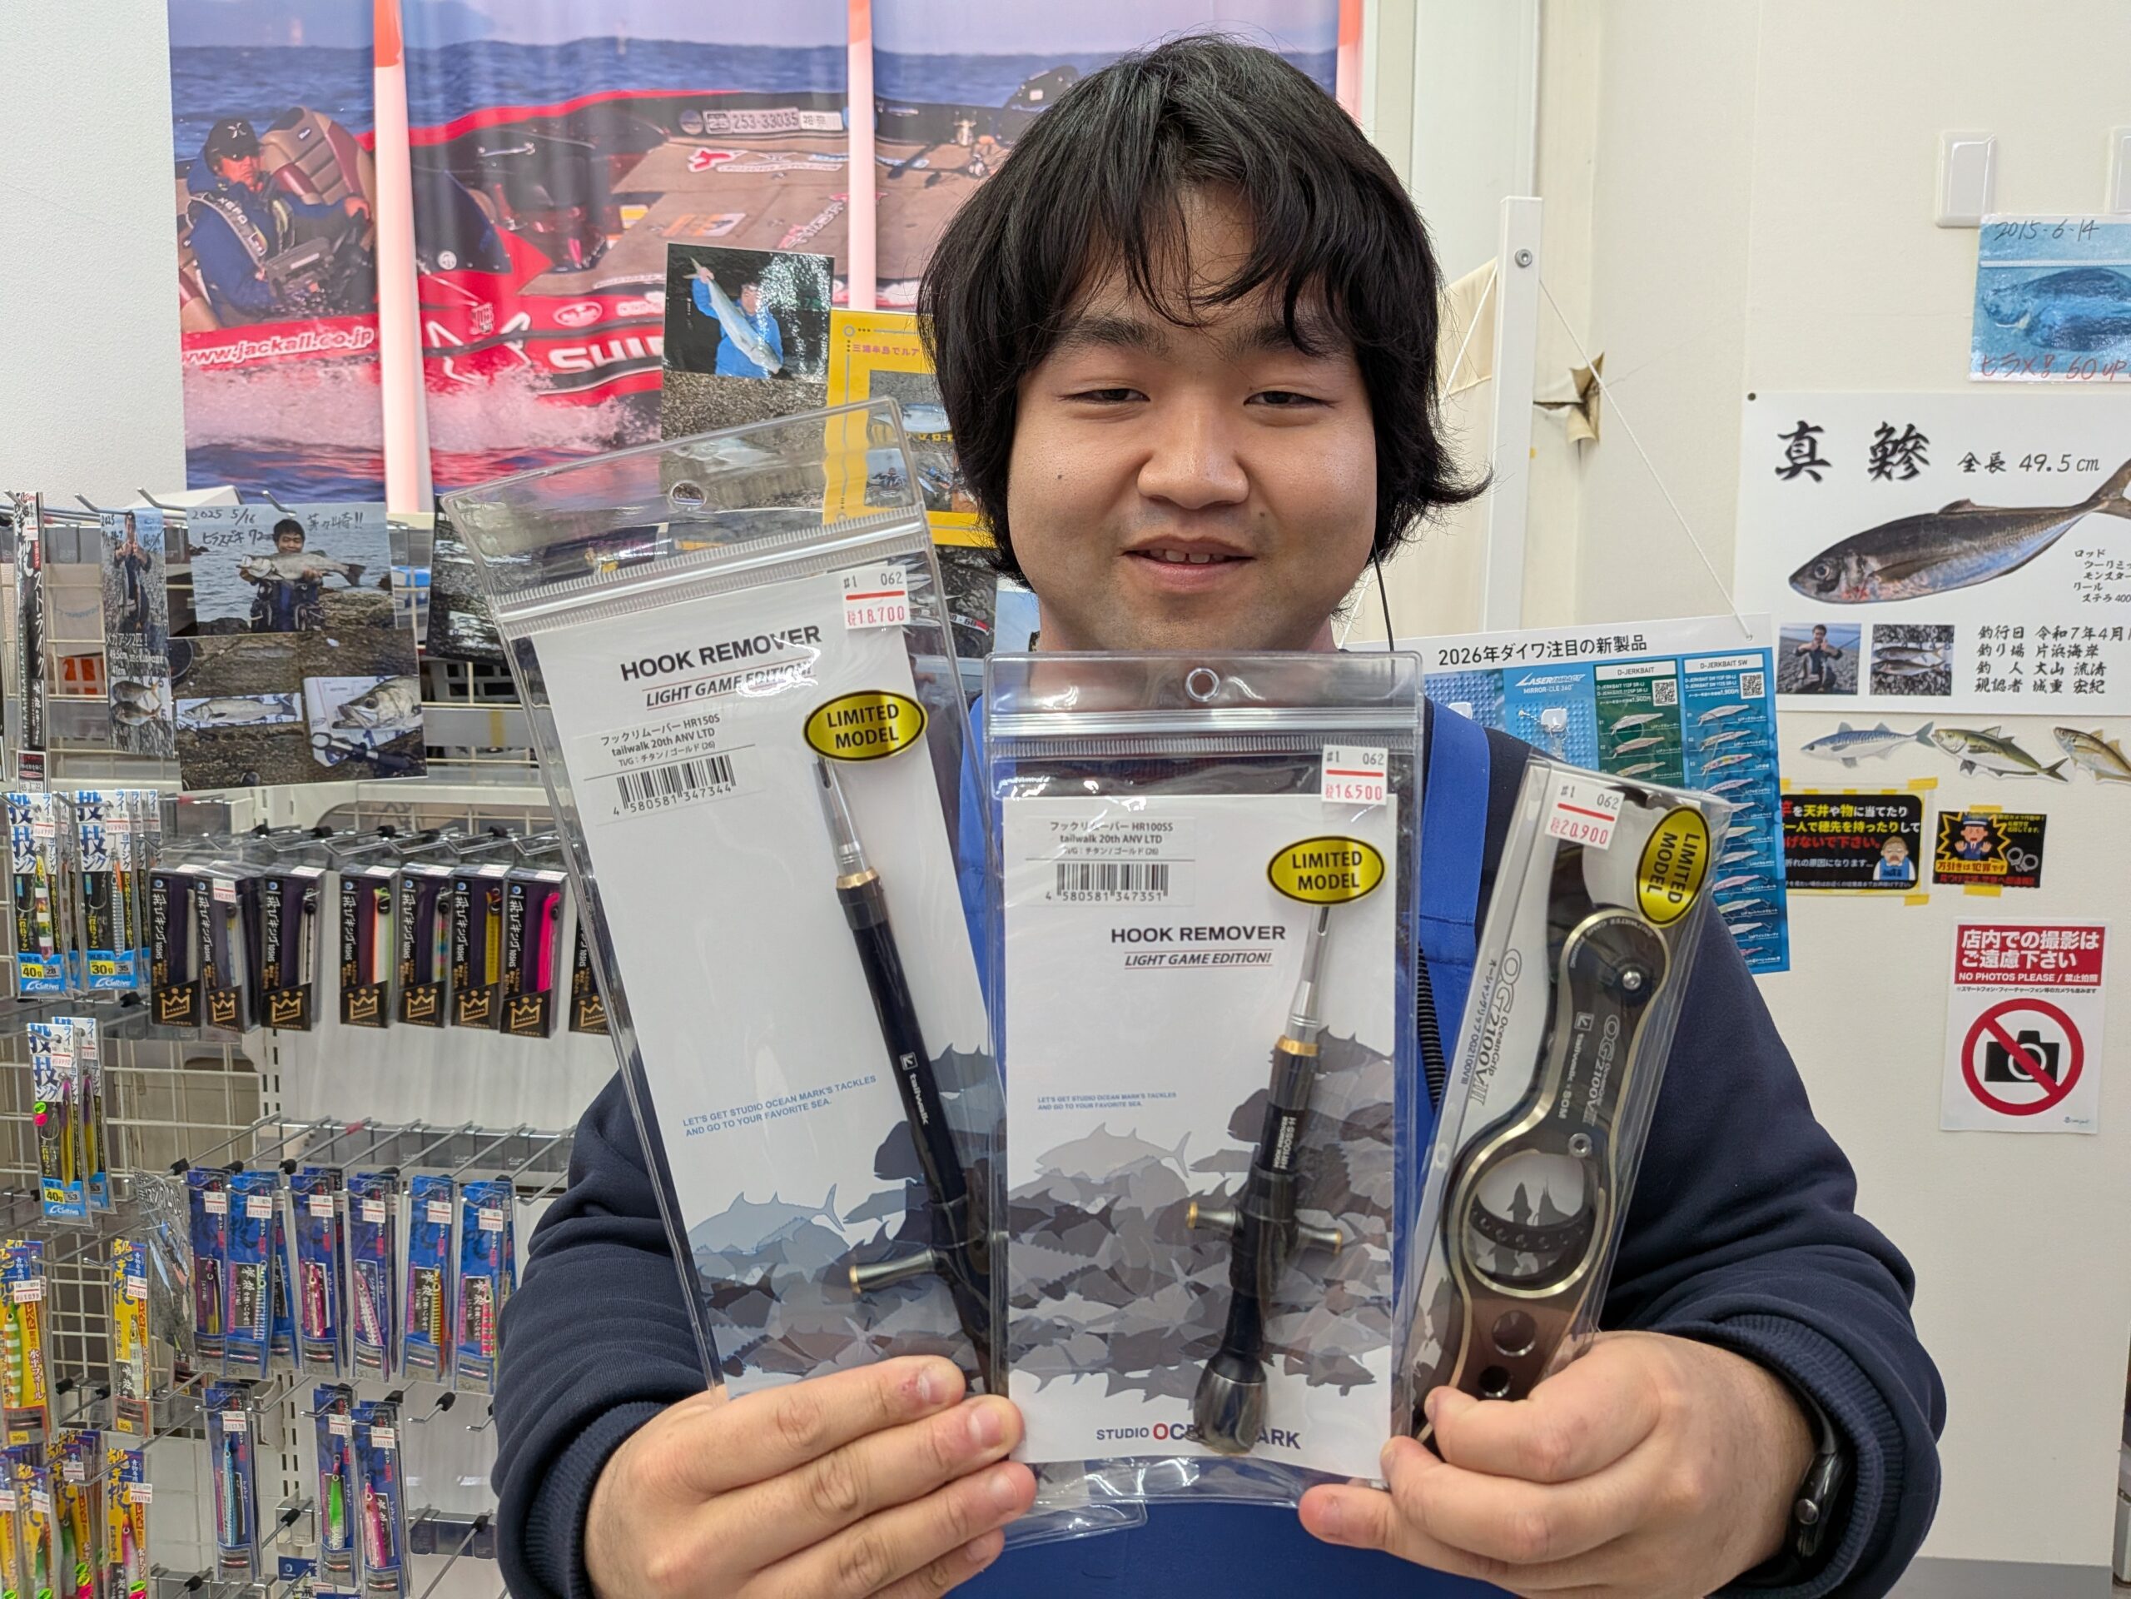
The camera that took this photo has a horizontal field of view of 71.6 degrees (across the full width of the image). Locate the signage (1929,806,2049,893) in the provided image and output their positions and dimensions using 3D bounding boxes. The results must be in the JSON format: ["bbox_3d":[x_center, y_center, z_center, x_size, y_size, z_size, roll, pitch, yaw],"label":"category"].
[{"bbox_3d":[1.242,0.067,1.985,0.144,0.105,0.008,1,6,4],"label":"signage"}]

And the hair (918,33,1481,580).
[{"bbox_3d":[0.060,-0.221,0.665,0.245,0.245,0.225,1,6,5],"label":"hair"}]

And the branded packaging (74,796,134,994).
[{"bbox_3d":[-0.722,0.069,1.115,0.037,0.151,0.011,0,5,0],"label":"branded packaging"}]

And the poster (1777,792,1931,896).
[{"bbox_3d":[1.077,0.061,2.035,0.212,0.148,0.004,1,5,3],"label":"poster"}]

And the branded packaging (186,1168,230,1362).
[{"bbox_3d":[-0.661,0.363,1.150,0.034,0.158,0.013,2,6,3],"label":"branded packaging"}]

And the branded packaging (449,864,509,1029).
[{"bbox_3d":[-0.444,0.112,1.120,0.038,0.121,0.025,4,10,1],"label":"branded packaging"}]

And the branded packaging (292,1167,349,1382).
[{"bbox_3d":[-0.583,0.369,1.152,0.033,0.158,0.022,1,6,7],"label":"branded packaging"}]

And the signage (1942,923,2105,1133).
[{"bbox_3d":[1.336,0.319,2.060,0.210,0.297,0.004,1,5,3],"label":"signage"}]

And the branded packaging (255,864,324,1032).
[{"bbox_3d":[-0.593,0.114,1.130,0.038,0.121,0.025,4,10,1],"label":"branded packaging"}]

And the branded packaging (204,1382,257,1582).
[{"bbox_3d":[-0.665,0.545,1.178,0.033,0.156,0.021,1,6,5],"label":"branded packaging"}]

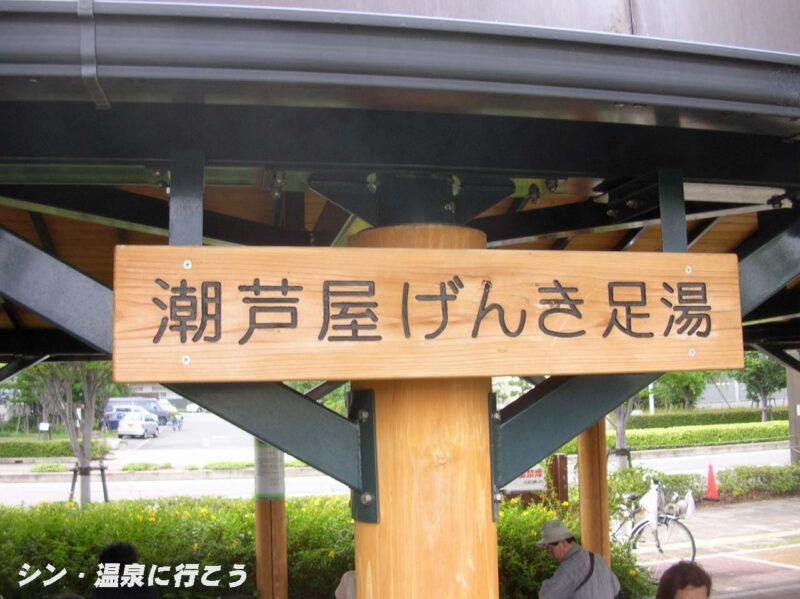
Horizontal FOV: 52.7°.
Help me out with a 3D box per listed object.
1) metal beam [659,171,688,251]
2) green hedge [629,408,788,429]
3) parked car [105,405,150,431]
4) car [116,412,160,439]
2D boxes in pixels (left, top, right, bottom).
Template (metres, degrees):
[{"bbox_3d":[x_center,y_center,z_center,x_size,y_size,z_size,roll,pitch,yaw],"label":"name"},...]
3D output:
[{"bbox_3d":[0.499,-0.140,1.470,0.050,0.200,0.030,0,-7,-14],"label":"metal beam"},{"bbox_3d":[12.300,4.874,32.000,8.600,0.950,1.000,1,-7,-22],"label":"green hedge"},{"bbox_3d":[-18.900,8.121,56.000,1.720,1.750,4.500,-2,-6,-2],"label":"parked car"},{"bbox_3d":[-15.000,7.057,46.500,1.500,1.500,3.500,-1,-6,-3],"label":"car"}]

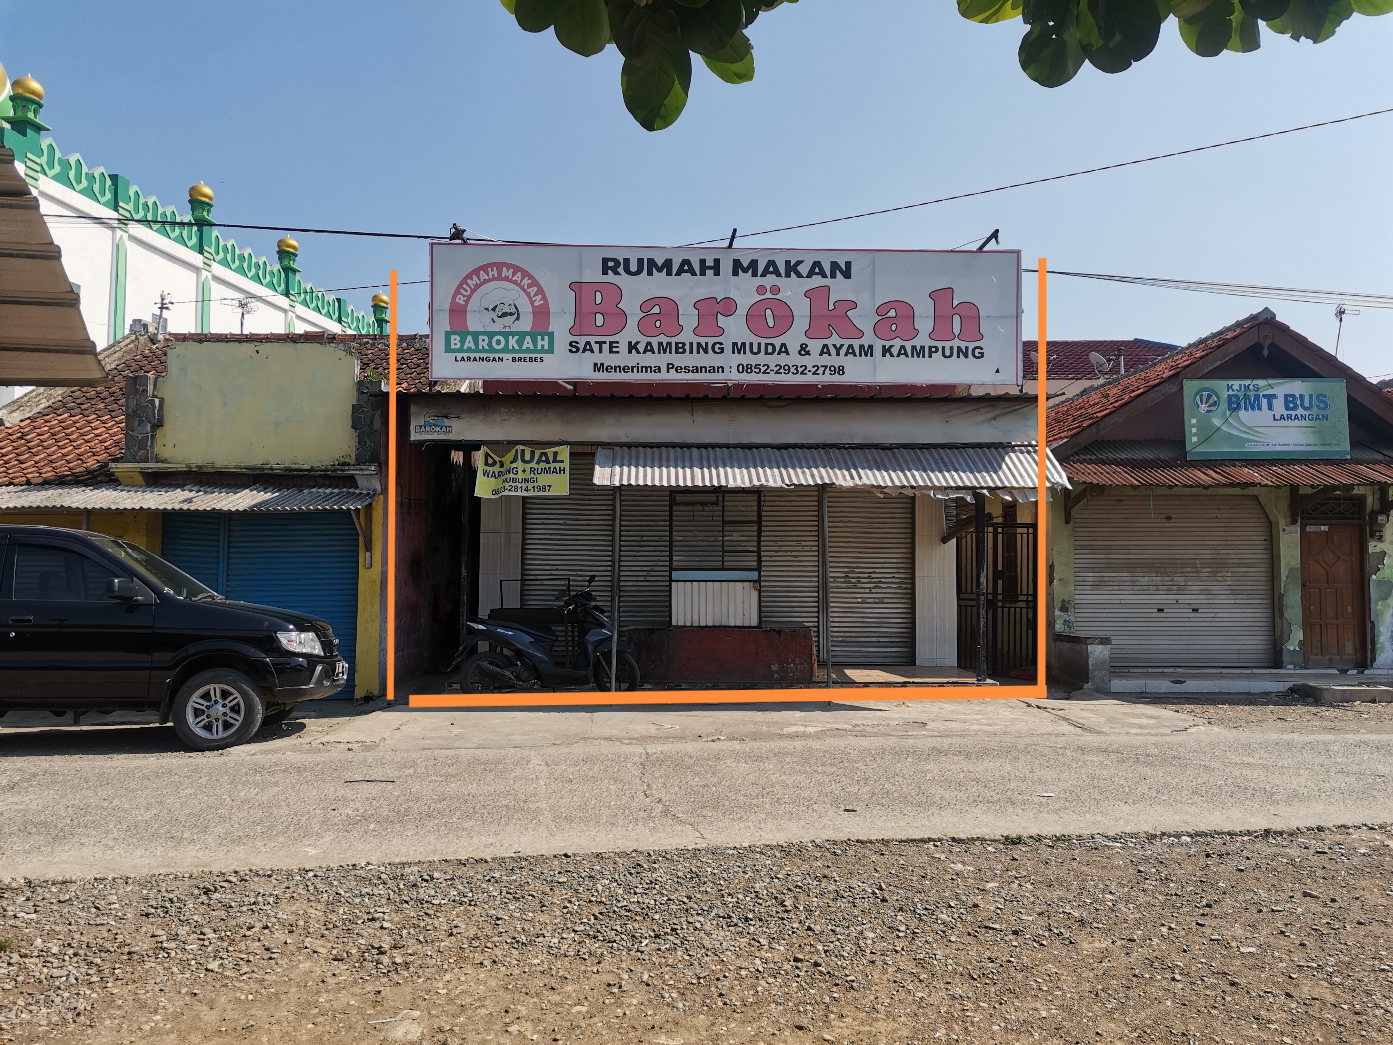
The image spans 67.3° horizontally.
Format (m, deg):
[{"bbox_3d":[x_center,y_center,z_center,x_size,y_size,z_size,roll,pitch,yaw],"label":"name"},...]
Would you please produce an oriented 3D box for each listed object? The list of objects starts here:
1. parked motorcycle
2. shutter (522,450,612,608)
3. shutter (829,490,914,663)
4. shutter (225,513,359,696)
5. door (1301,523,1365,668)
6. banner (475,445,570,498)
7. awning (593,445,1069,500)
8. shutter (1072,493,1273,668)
[{"bbox_3d":[-1.494,1.141,10.300,1.860,1.200,0.680,0,-3,-3],"label":"parked motorcycle"},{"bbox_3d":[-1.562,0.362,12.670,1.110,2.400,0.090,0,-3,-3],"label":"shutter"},{"bbox_3d":[2.159,0.569,12.870,1.060,2.350,0.090,0,-3,-3],"label":"shutter"},{"bbox_3d":[-4.519,0.850,11.680,1.470,2.200,0.090,0,-3,-1],"label":"shutter"},{"bbox_3d":[8.617,0.993,14.150,0.830,1.970,0.070,0,-3,0],"label":"door"},{"bbox_3d":[-1.814,-0.539,10.900,1.000,0.510,0.060,0,-3,-3],"label":"banner"},{"bbox_3d":[1.320,-0.532,10.380,4.620,0.520,0.800,0,-3,-3],"label":"awning"},{"bbox_3d":[6.477,0.790,14.200,2.730,2.360,0.100,0,-3,0],"label":"shutter"}]

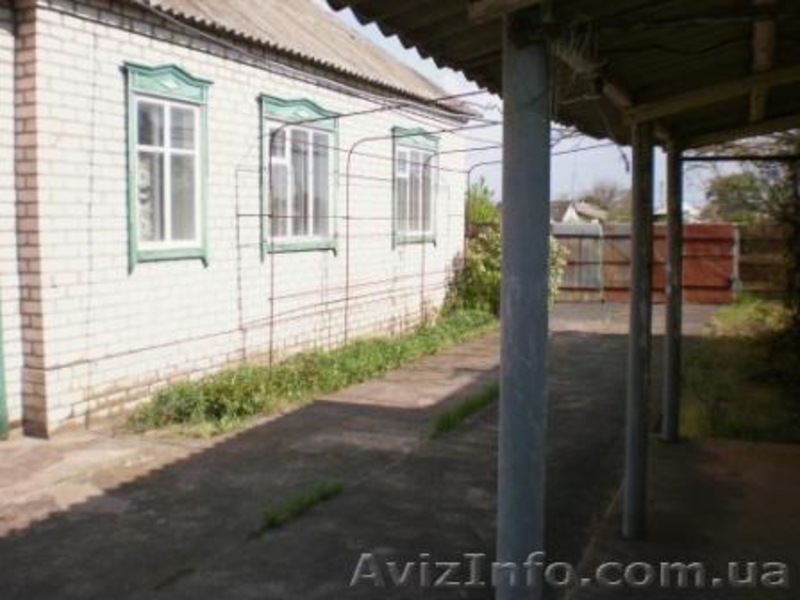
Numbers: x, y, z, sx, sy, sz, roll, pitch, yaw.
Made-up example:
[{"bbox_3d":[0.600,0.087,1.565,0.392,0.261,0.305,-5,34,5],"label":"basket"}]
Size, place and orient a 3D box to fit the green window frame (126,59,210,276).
[{"bbox_3d":[-1.992,-1.117,7.284,0.100,1.688,1.095,3,6,23],"label":"green window frame"}]

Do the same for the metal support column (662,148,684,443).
[{"bbox_3d":[1.950,-0.028,5.911,0.109,2.085,0.109,3,6,23],"label":"metal support column"}]

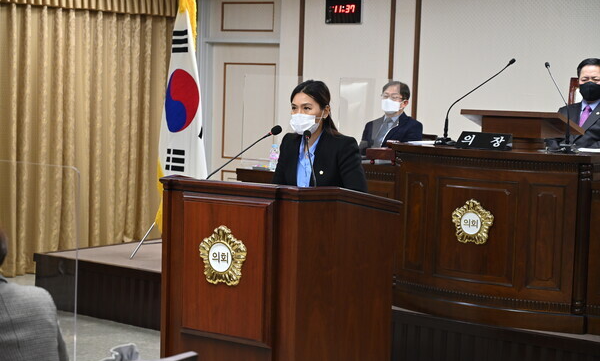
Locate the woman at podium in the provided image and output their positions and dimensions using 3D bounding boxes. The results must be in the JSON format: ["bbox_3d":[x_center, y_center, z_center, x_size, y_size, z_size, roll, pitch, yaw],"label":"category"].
[{"bbox_3d":[0.080,0.329,5.375,0.460,1.580,0.360,5,7,33],"label":"woman at podium"}]

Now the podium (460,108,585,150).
[{"bbox_3d":[1.227,-0.281,6.447,0.560,0.210,0.410,5,7,33],"label":"podium"}]

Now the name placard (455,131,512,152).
[{"bbox_3d":[0.967,-0.202,6.121,0.290,0.083,0.090,5,7,33],"label":"name placard"}]

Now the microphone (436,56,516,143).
[{"bbox_3d":[0.957,-0.433,6.372,0.470,0.475,0.120,-1,6,-22],"label":"microphone"}]

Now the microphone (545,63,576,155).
[{"bbox_3d":[1.370,-0.397,6.131,0.120,0.475,0.470,2,5,-1],"label":"microphone"}]

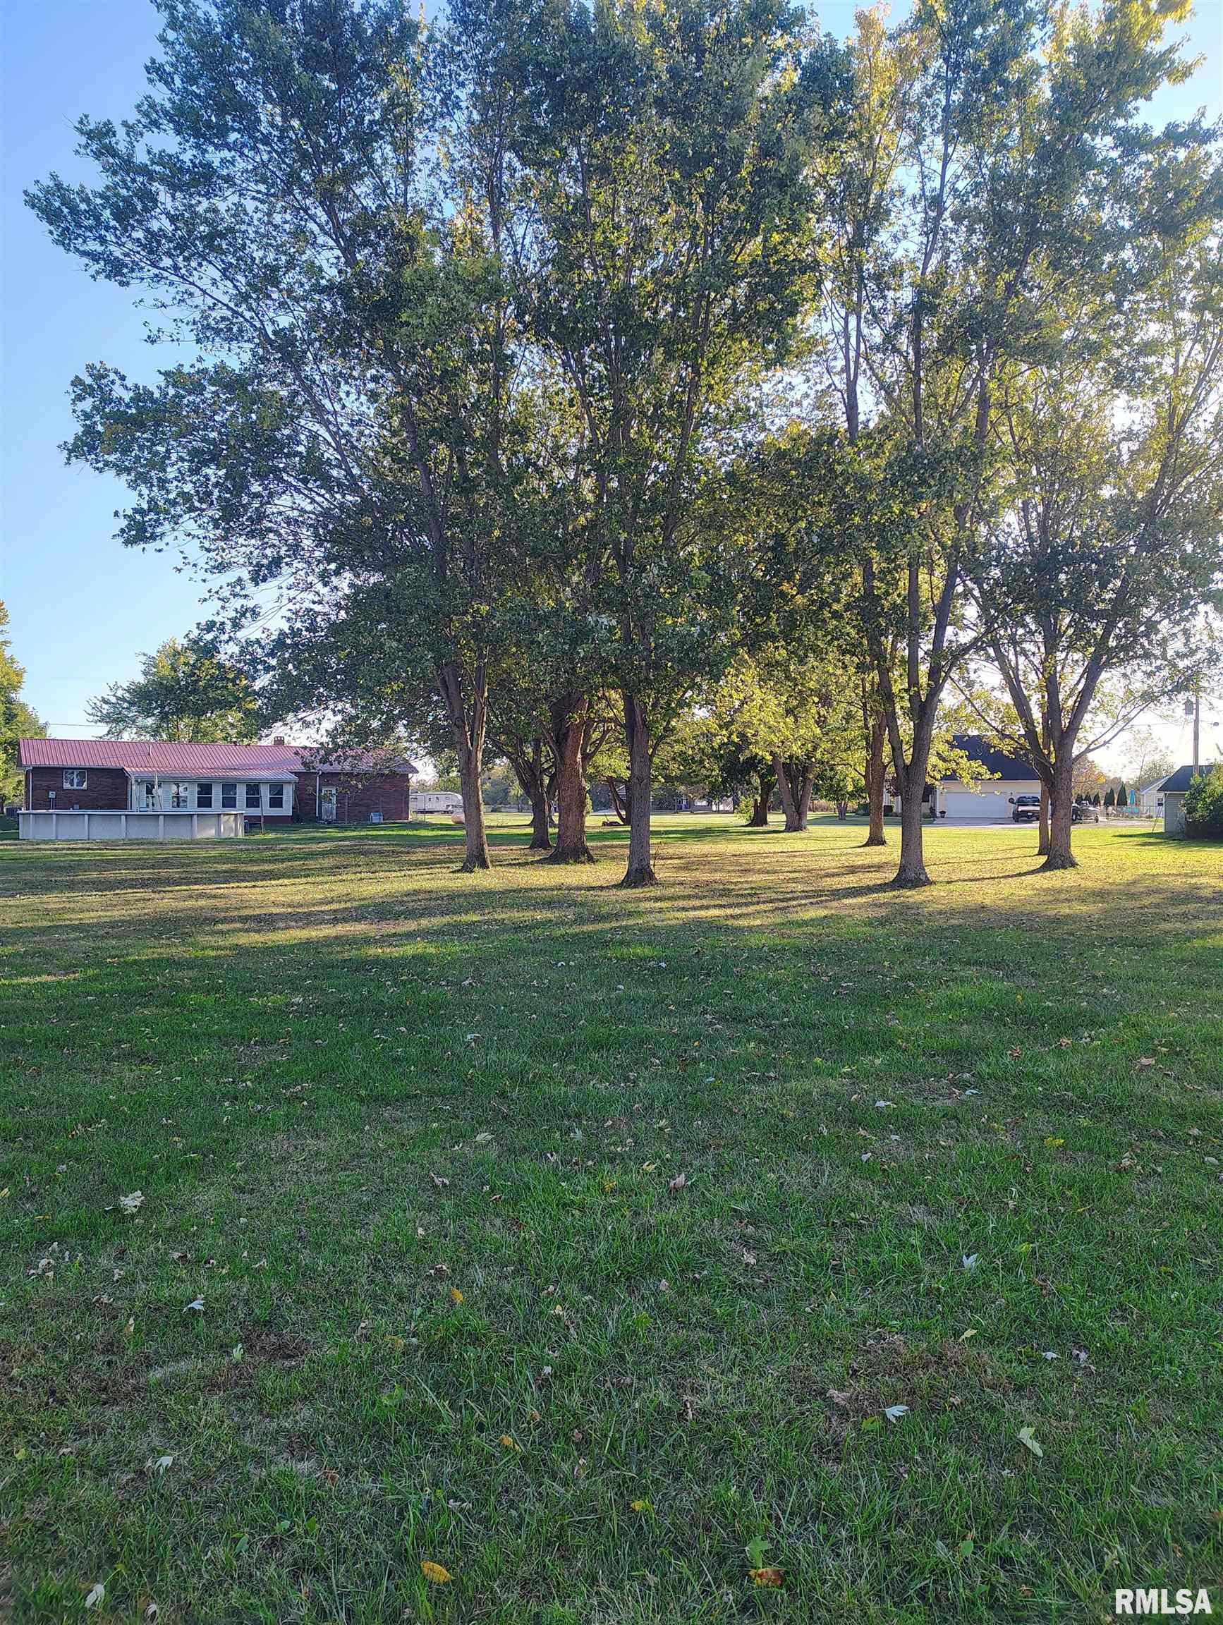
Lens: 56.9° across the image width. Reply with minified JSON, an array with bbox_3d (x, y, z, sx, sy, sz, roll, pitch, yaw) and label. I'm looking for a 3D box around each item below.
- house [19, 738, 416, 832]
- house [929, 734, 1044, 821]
[{"bbox_3d":[-24.000,-1.962,70.700,22.800,5.000,12.900,0,1,-29],"label":"house"},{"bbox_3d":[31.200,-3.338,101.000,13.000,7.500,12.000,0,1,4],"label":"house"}]

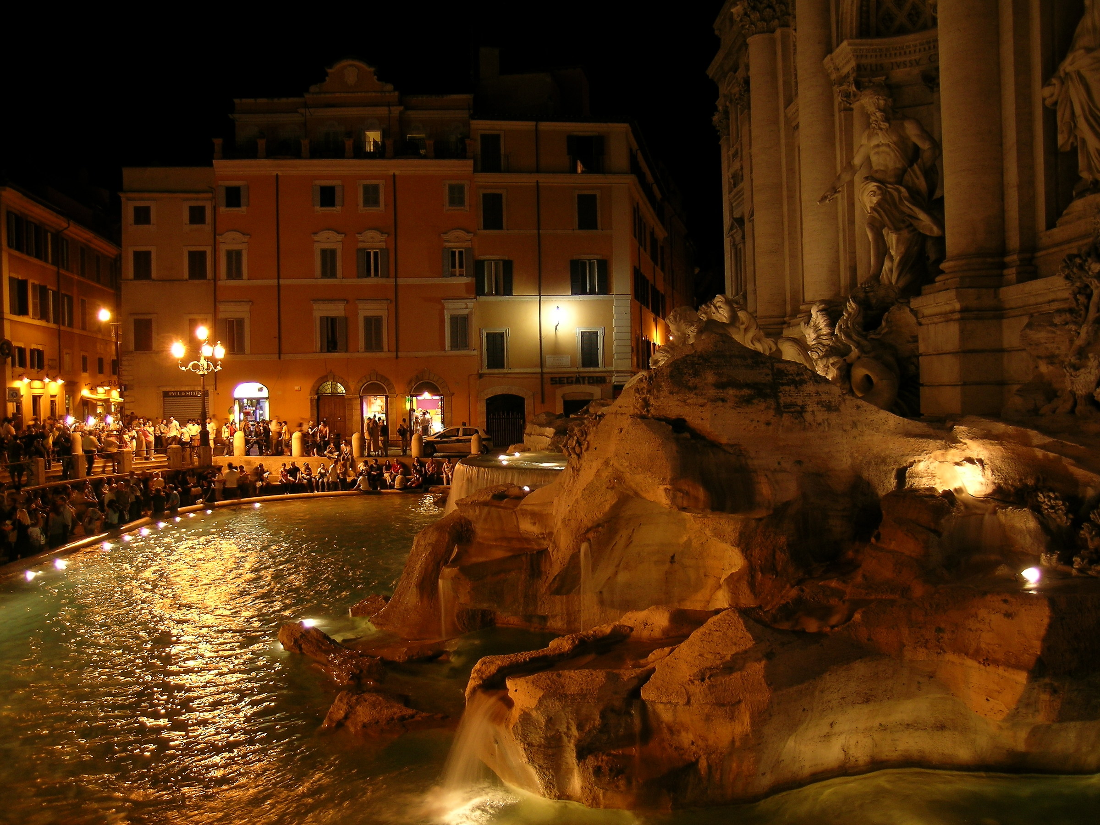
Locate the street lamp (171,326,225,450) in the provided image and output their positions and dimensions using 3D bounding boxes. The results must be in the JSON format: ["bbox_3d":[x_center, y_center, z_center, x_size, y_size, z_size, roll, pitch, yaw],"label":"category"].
[{"bbox_3d":[-15.750,-1.050,39.900,2.250,5.600,2.150,-1,0,0],"label":"street lamp"}]

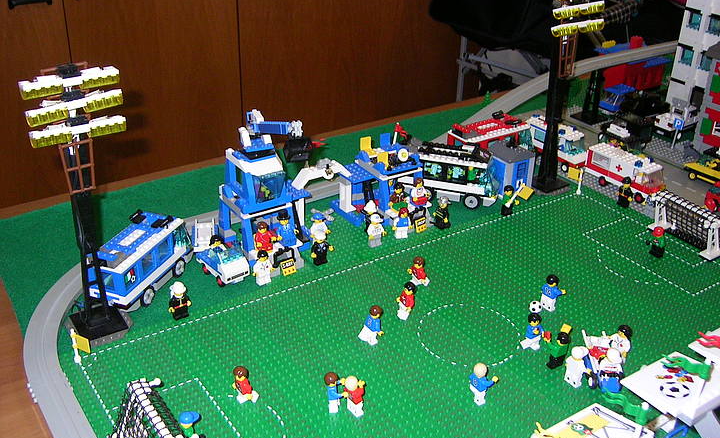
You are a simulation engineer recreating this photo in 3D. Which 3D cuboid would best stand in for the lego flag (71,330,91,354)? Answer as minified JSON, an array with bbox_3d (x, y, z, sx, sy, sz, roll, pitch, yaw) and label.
[{"bbox_3d":[-0.273,0.122,0.732,0.020,0.017,0.004,9,29,16],"label":"lego flag"}]

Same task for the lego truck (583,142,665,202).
[{"bbox_3d":[0.387,-0.068,1.095,0.035,0.054,0.118,-19,34,-32],"label":"lego truck"}]

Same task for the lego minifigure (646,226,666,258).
[{"bbox_3d":[0.370,0.027,0.929,0.017,0.039,0.025,-20,35,-33],"label":"lego minifigure"}]

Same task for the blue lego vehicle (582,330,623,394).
[{"bbox_3d":[0.235,0.135,0.734,0.033,0.034,0.065,2,28,1],"label":"blue lego vehicle"}]

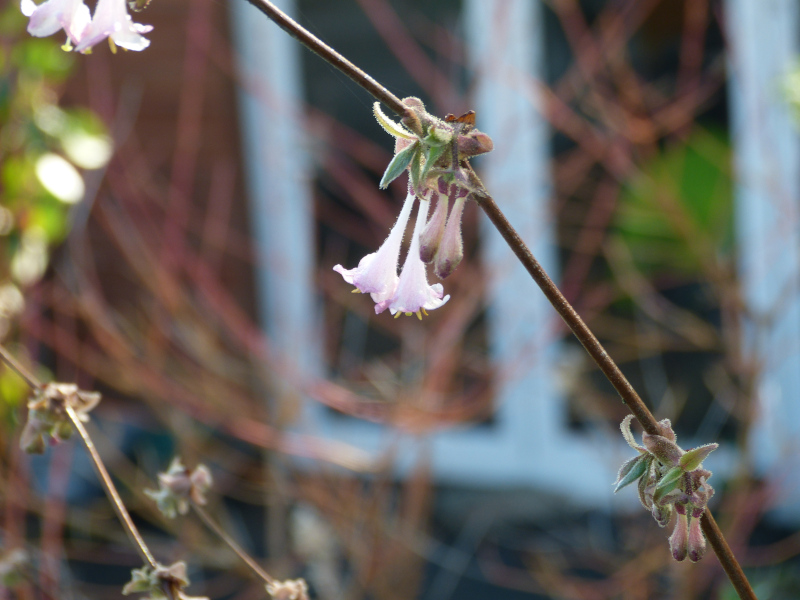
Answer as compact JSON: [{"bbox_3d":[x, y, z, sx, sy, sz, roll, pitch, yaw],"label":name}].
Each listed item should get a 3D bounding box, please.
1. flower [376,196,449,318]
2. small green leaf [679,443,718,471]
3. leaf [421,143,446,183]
[{"bbox_3d":[0.003,-0.010,0.779,0.017,0.030,0.016,12,-6,1],"label":"flower"},{"bbox_3d":[0.073,0.038,0.777,0.012,0.005,0.002,-29,-26,20],"label":"small green leaf"},{"bbox_3d":[0.008,-0.033,0.777,0.004,0.012,0.002,27,-21,15],"label":"leaf"}]

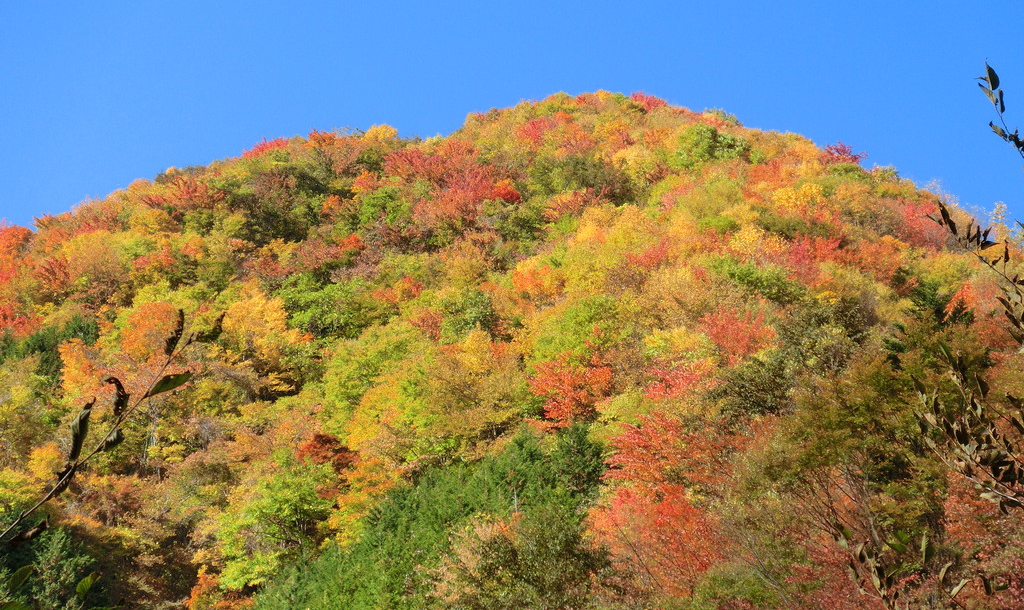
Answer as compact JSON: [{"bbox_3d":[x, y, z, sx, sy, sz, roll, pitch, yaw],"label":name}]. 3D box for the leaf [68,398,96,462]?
[{"bbox_3d":[-0.631,0.184,4.000,0.027,0.104,0.025,20,0,-8],"label":"leaf"}]

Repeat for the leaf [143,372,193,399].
[{"bbox_3d":[-0.505,0.117,4.000,0.077,0.026,0.020,-29,2,0],"label":"leaf"}]

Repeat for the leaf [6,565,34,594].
[{"bbox_3d":[-0.704,0.393,3.900,0.026,0.055,0.018,44,0,-3],"label":"leaf"}]

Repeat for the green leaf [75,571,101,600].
[{"bbox_3d":[-0.608,0.402,3.900,0.025,0.052,0.018,38,0,-3],"label":"green leaf"}]

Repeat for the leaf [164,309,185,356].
[{"bbox_3d":[-0.496,0.040,4.000,0.020,0.070,0.020,16,0,-7],"label":"leaf"}]

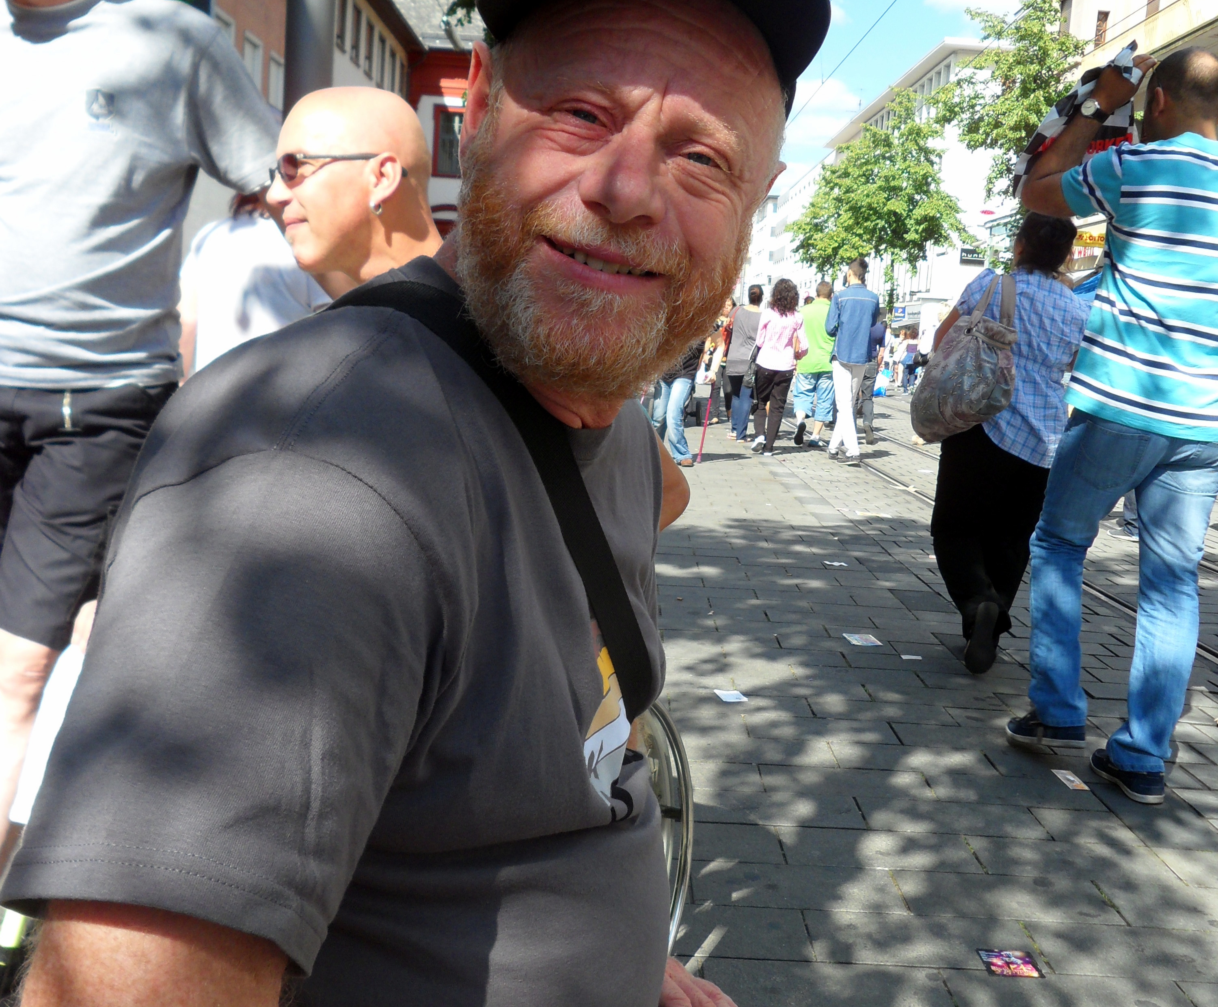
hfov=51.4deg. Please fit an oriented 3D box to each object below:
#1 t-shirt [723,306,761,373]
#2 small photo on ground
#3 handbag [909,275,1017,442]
[{"bbox_3d":[1.461,-1.699,13.200,0.480,0.720,0.300,3,8,0],"label":"t-shirt"},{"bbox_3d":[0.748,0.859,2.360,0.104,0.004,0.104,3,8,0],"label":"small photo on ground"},{"bbox_3d":[1.283,-0.523,4.600,0.330,0.580,0.200,7,9,25],"label":"handbag"}]

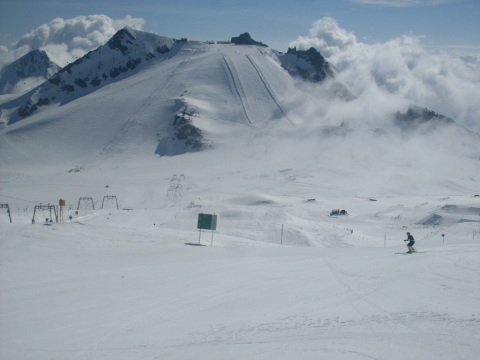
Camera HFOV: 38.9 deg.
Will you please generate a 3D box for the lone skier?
[{"bbox_3d":[12.619,4.675,50.500,0.800,1.550,0.600,0,3,-5],"label":"lone skier"}]

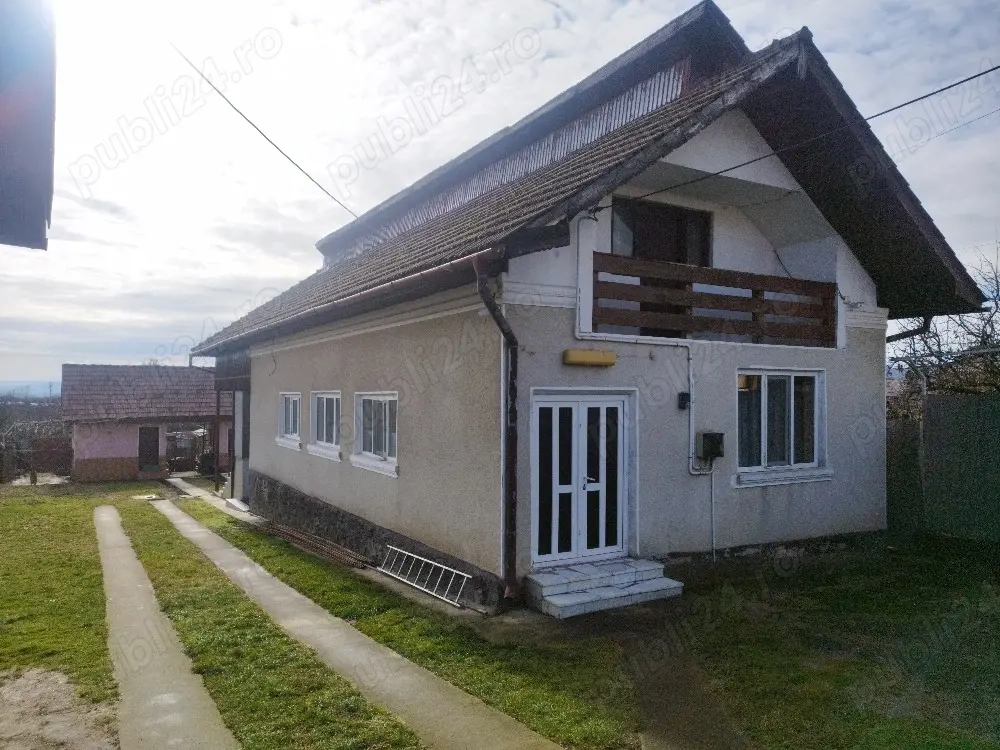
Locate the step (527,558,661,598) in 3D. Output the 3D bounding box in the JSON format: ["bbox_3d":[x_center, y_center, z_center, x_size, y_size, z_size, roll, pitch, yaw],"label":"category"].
[{"bbox_3d":[1.080,2.327,8.007,1.755,0.125,0.505,1,-2,-31],"label":"step"}]

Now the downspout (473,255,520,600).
[{"bbox_3d":[-0.028,0.589,7.526,0.580,3.740,0.220,1,-2,-31],"label":"downspout"}]

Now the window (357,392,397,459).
[{"bbox_3d":[-1.897,0.823,11.135,0.100,1.040,1.860,1,-2,-31],"label":"window"}]

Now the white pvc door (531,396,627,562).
[{"bbox_3d":[0.943,1.256,8.473,1.600,2.040,0.100,1,-2,-31],"label":"white pvc door"}]

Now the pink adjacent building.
[{"bbox_3d":[-13.935,1.923,29.451,7.900,4.520,4.900,1,-2,-31],"label":"pink adjacent building"}]

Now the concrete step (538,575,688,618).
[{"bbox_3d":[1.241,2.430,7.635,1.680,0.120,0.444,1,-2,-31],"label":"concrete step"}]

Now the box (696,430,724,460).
[{"bbox_3d":[2.838,0.948,9.309,0.410,0.315,0.120,1,-2,-31],"label":"box"}]

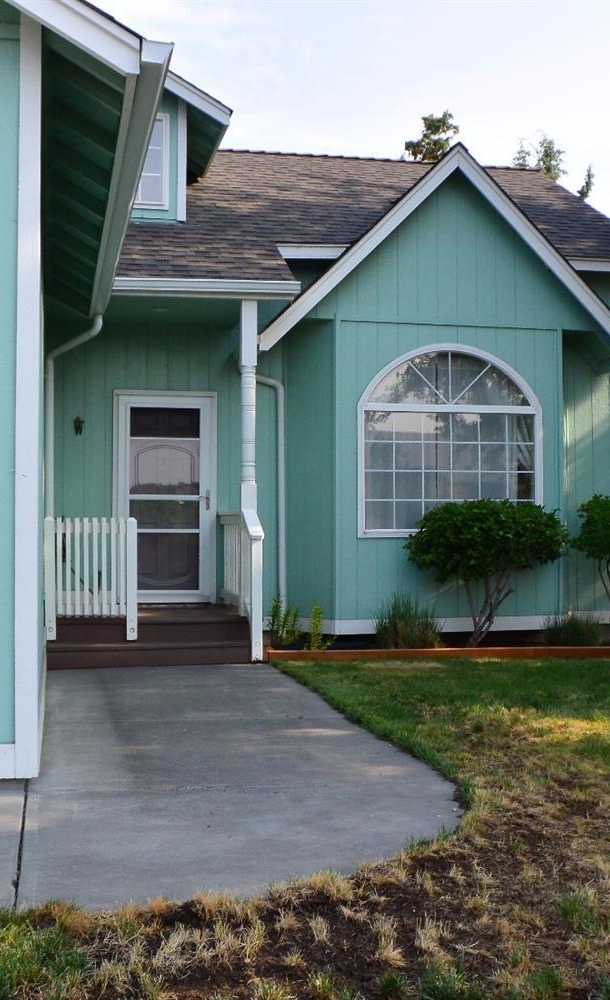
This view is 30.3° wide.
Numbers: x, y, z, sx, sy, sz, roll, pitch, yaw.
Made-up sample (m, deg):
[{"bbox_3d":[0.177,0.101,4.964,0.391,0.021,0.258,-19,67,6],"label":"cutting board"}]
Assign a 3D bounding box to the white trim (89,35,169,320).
[{"bbox_3d":[-1.144,-1.693,6.873,0.160,0.140,5.100,0,-1,-13],"label":"white trim"}]

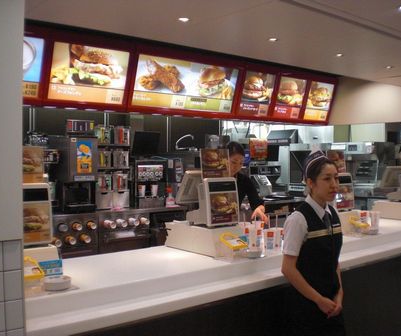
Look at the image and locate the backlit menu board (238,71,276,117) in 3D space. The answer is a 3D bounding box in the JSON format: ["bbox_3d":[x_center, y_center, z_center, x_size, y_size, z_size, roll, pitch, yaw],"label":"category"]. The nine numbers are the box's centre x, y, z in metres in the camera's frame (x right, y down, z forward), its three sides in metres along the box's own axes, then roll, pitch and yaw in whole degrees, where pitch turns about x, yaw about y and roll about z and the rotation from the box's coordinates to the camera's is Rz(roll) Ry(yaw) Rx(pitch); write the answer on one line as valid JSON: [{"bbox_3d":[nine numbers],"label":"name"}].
[{"bbox_3d":[0.659,-0.883,5.900,0.492,0.507,0.080,-1,17,-40],"label":"backlit menu board"}]

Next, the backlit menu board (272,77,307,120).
[{"bbox_3d":[1.121,-0.893,6.282,0.486,0.496,0.080,-1,17,-40],"label":"backlit menu board"}]

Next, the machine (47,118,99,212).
[{"bbox_3d":[-1.519,-0.019,5.903,0.353,1.080,0.520,-1,2,-40],"label":"machine"}]

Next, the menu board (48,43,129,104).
[{"bbox_3d":[-1.021,-0.855,4.508,0.741,0.492,0.080,-1,17,-40],"label":"menu board"}]

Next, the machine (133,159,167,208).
[{"bbox_3d":[-0.780,0.203,6.546,0.481,0.609,0.500,-1,2,-40],"label":"machine"}]

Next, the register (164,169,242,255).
[{"bbox_3d":[0.044,0.298,3.441,0.330,0.545,0.530,-1,2,-40],"label":"register"}]

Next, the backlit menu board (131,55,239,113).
[{"bbox_3d":[-0.141,-0.873,5.236,1.331,0.492,0.080,-1,17,-40],"label":"backlit menu board"}]

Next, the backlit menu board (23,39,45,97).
[{"bbox_3d":[-1.564,-0.844,4.059,0.495,0.497,0.080,-1,17,-40],"label":"backlit menu board"}]

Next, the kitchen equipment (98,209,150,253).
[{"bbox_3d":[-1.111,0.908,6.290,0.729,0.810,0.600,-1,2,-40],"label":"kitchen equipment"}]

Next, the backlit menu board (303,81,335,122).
[{"bbox_3d":[1.581,-0.901,6.663,0.493,0.501,0.080,-1,17,-40],"label":"backlit menu board"}]

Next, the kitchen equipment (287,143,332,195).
[{"bbox_3d":[1.703,0.019,8.730,1.090,0.891,0.600,-1,2,-40],"label":"kitchen equipment"}]

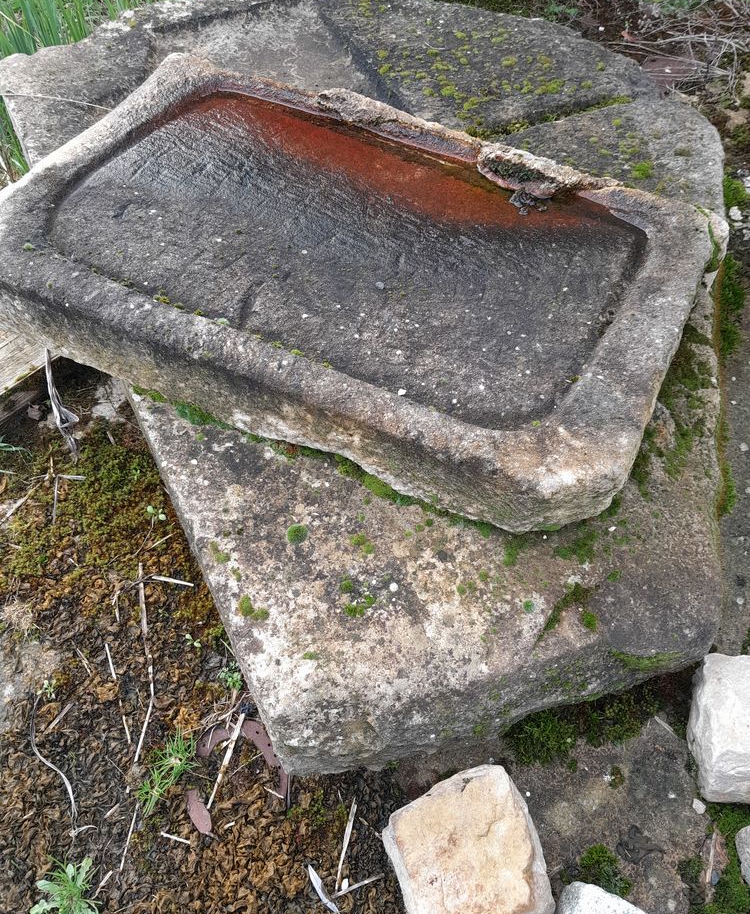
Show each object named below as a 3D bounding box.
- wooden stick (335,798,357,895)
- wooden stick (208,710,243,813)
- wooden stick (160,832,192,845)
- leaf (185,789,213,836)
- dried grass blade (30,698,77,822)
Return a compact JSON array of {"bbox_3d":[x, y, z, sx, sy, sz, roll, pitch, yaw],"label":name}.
[{"bbox_3d":[-0.039,0.538,1.082,0.006,0.010,0.121,10,56,7],"label":"wooden stick"},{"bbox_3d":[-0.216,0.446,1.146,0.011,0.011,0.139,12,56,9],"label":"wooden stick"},{"bbox_3d":[-0.279,0.532,1.089,0.045,0.006,0.005,14,56,10],"label":"wooden stick"},{"bbox_3d":[-0.251,0.503,1.107,0.022,0.010,0.067,-28,60,-18],"label":"leaf"},{"bbox_3d":[-0.474,0.442,1.136,0.032,0.012,0.213,-25,53,-19],"label":"dried grass blade"}]

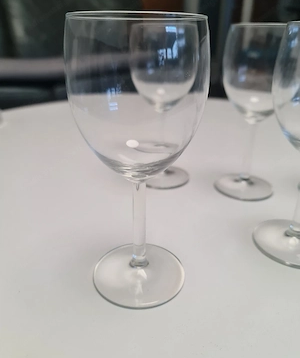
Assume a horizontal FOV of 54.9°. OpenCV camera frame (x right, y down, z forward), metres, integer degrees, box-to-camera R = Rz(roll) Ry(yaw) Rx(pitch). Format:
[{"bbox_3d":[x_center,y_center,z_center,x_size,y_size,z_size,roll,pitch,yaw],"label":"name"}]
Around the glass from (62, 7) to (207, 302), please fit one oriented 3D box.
[{"bbox_3d":[-0.007,-0.005,0.192,0.082,0.180,0.082,0,27,0],"label":"glass"}]

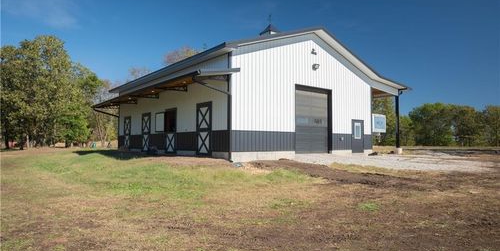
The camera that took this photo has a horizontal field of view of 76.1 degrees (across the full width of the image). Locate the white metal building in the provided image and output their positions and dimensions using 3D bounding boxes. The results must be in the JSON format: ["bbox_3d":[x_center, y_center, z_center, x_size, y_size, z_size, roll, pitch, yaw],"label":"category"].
[{"bbox_3d":[-0.311,-1.580,23.711,17.300,7.330,15.900,3,-4,-39],"label":"white metal building"}]

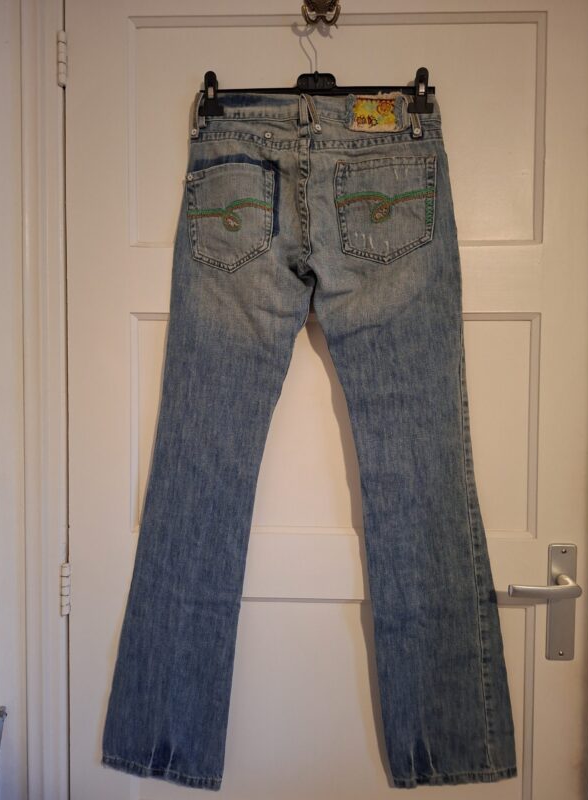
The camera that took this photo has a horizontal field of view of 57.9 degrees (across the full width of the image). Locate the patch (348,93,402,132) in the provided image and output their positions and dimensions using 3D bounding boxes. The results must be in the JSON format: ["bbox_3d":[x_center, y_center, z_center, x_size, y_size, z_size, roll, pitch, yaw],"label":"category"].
[{"bbox_3d":[0.117,-0.418,0.770,0.075,0.053,0.009,0,2,2],"label":"patch"}]

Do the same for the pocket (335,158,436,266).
[{"bbox_3d":[0.133,-0.276,0.769,0.148,0.159,0.015,0,2,-2],"label":"pocket"}]

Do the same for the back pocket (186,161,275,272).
[{"bbox_3d":[-0.093,-0.270,0.781,0.127,0.165,0.024,1,2,14],"label":"back pocket"}]

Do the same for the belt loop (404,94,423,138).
[{"bbox_3d":[0.173,-0.412,0.770,0.024,0.065,0.014,0,2,-3],"label":"belt loop"}]

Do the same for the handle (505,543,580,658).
[{"bbox_3d":[0.377,0.314,0.799,0.123,0.181,0.062,0,2,2],"label":"handle"}]

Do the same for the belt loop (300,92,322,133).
[{"bbox_3d":[0.025,-0.417,0.770,0.030,0.056,0.013,0,2,2],"label":"belt loop"}]

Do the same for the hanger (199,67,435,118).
[{"bbox_3d":[0.033,-0.449,0.775,0.342,0.074,0.034,0,2,2],"label":"hanger"}]

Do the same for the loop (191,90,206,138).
[{"bbox_3d":[-0.140,-0.420,0.781,0.021,0.068,0.016,1,2,14],"label":"loop"}]

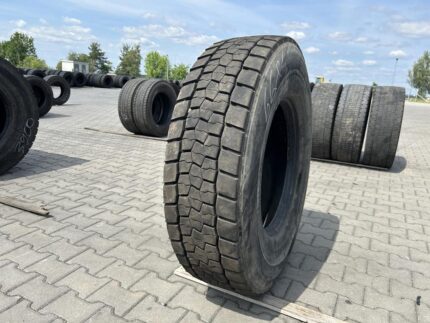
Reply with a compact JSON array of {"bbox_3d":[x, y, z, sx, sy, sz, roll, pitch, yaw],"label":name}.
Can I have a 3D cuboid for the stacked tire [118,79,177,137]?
[{"bbox_3d":[-1.185,-0.967,5.857,0.600,1.010,1.010,9,14,24],"label":"stacked tire"}]

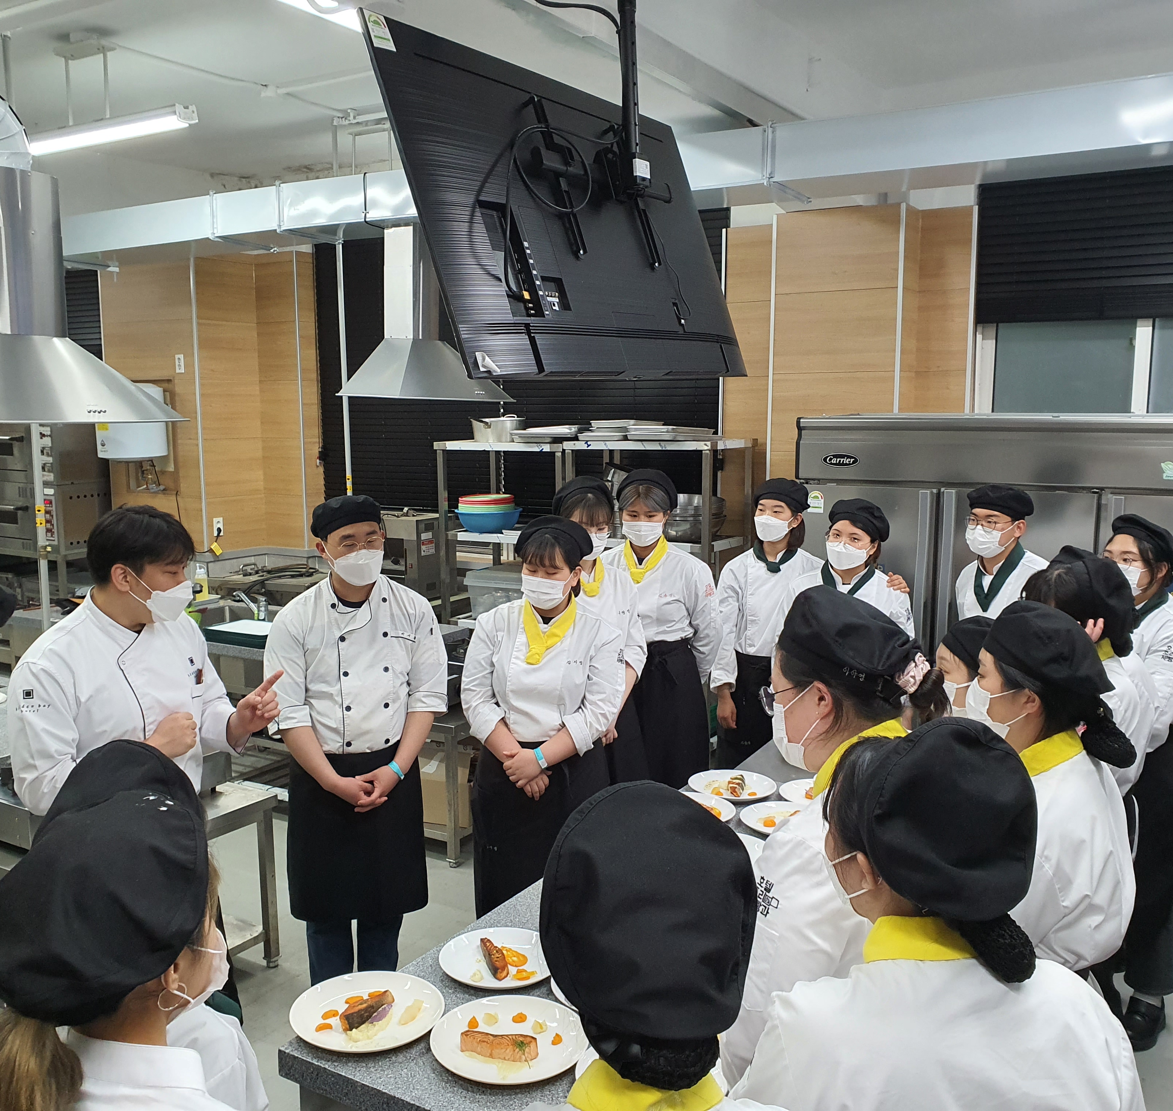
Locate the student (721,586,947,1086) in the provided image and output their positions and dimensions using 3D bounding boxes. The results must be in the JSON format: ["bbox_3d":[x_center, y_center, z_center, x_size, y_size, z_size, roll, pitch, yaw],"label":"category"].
[{"bbox_3d":[0.451,0.920,1.950,0.350,1.680,0.460,5,9,30],"label":"student"}]

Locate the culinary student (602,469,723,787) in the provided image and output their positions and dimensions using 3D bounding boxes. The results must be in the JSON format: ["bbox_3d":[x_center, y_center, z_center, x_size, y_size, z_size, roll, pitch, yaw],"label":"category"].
[{"bbox_3d":[0.274,0.543,4.212,0.480,1.728,0.310,4,9,27],"label":"culinary student"}]

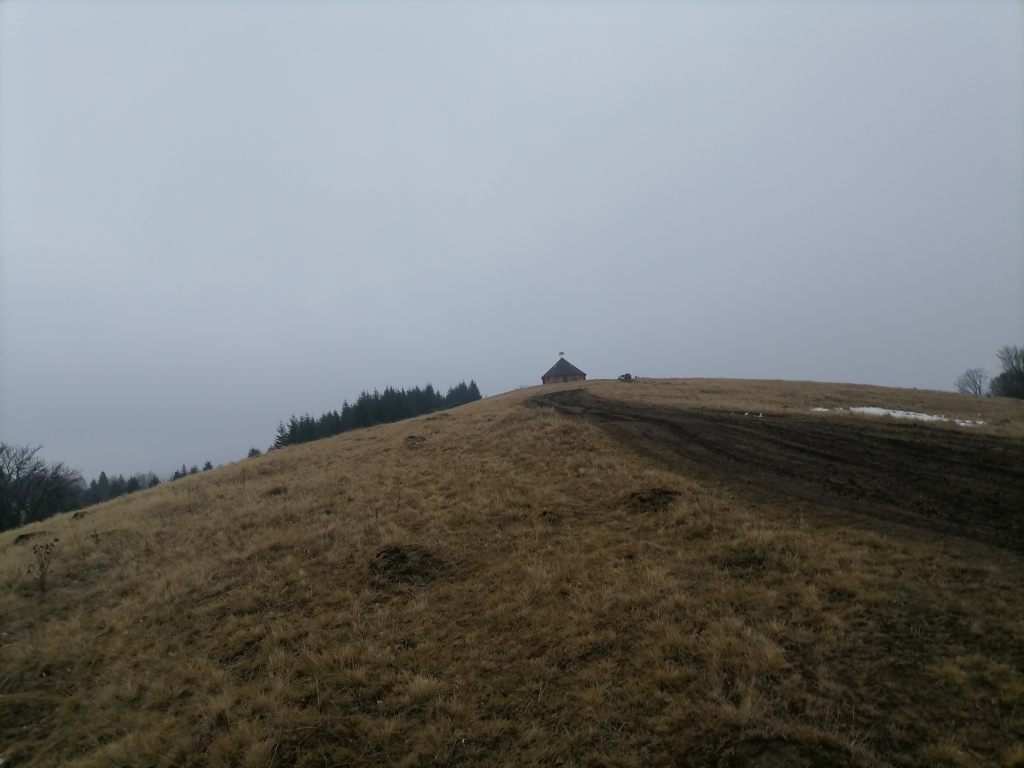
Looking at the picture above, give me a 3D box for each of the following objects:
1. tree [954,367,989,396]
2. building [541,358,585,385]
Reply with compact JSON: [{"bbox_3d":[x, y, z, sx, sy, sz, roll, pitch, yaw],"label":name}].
[{"bbox_3d":[101.570,-0.330,170.000,6.800,7.200,6.600,-7,-3,31],"label":"tree"},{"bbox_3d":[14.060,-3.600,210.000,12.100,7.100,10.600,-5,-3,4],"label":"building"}]

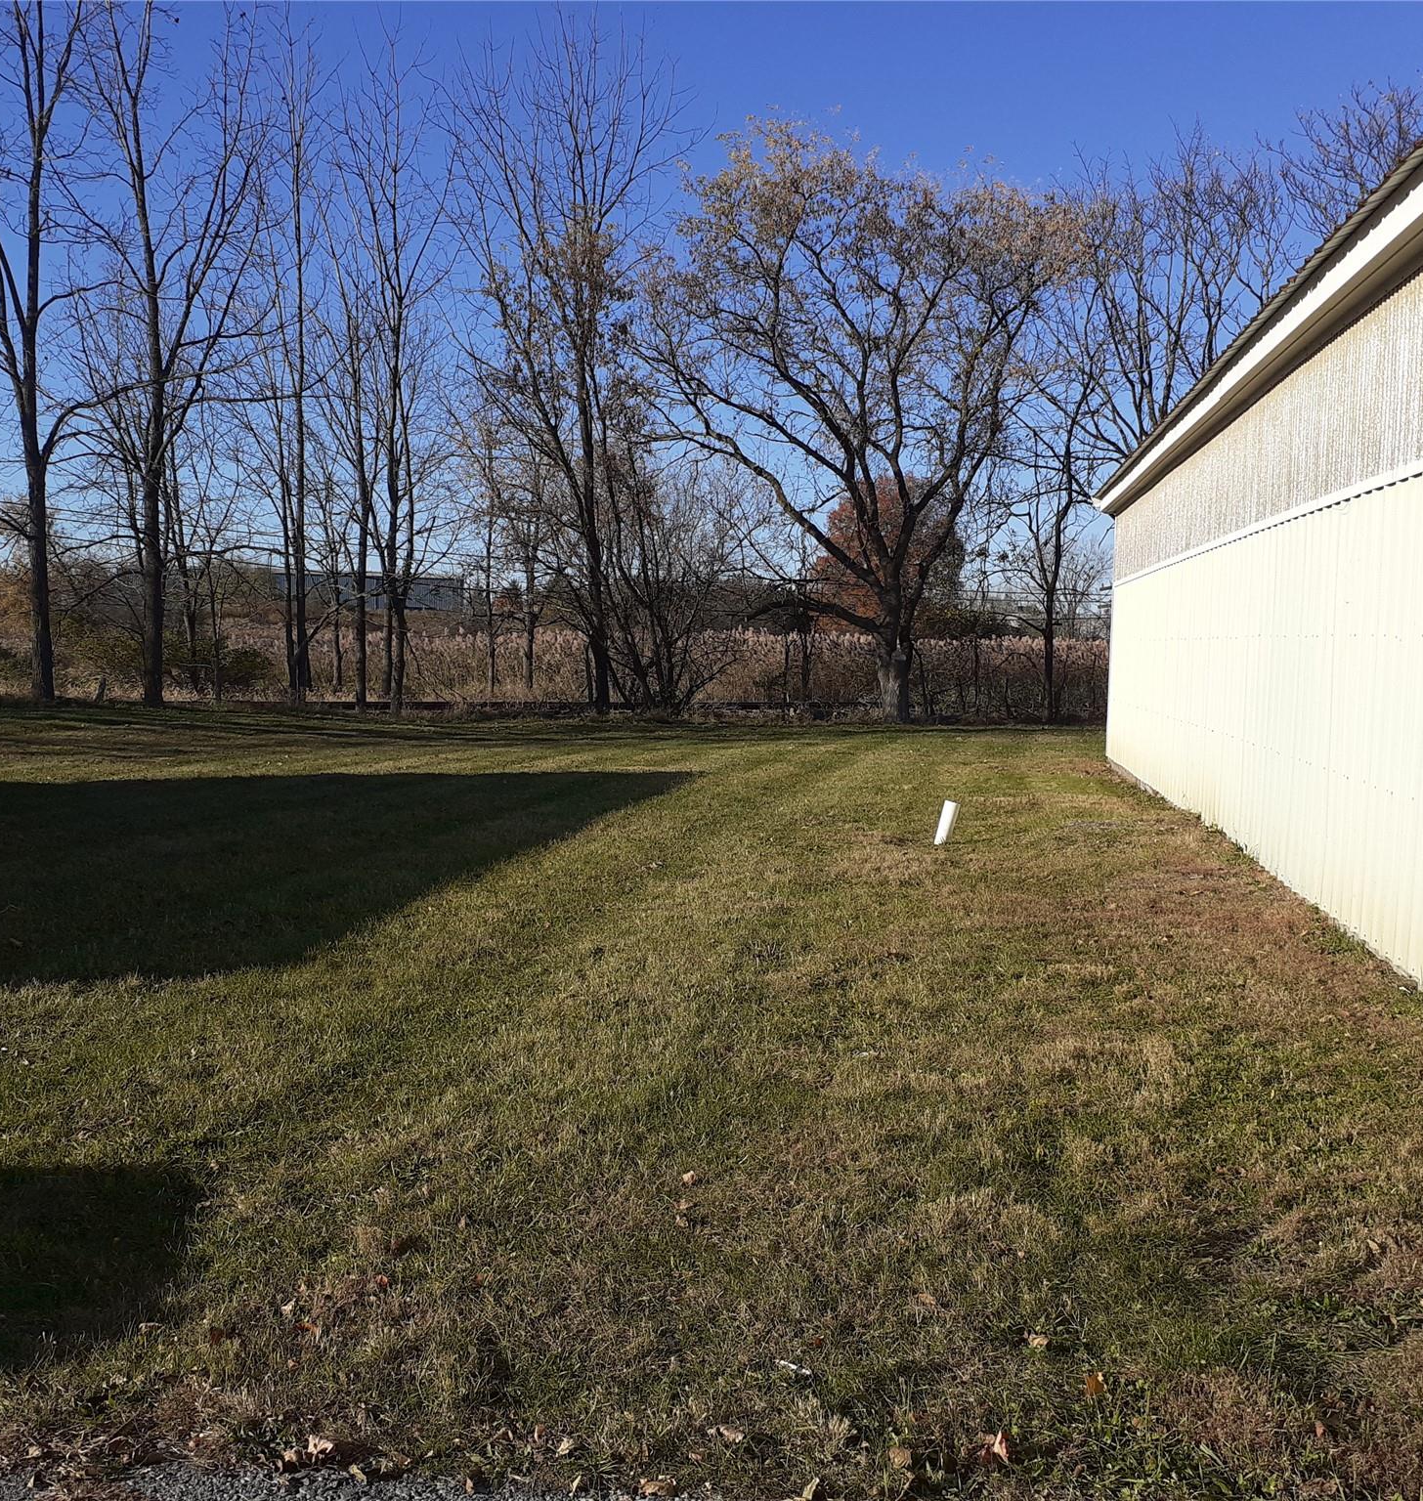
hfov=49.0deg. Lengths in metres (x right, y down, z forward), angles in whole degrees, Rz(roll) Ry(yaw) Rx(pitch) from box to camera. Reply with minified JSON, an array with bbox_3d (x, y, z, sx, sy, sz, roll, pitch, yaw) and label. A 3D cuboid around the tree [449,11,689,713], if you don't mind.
[{"bbox_3d":[-3.184,-8.529,34.740,5.360,15.440,5.090,1,4,0],"label":"tree"}]

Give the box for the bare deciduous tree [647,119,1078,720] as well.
[{"bbox_3d":[3.217,-6.943,33.285,9.200,12.700,8.470,1,4,0],"label":"bare deciduous tree"}]

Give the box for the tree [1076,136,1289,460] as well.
[{"bbox_3d":[10.402,-7.066,34.559,5.190,13.000,4.930,1,4,0],"label":"tree"}]

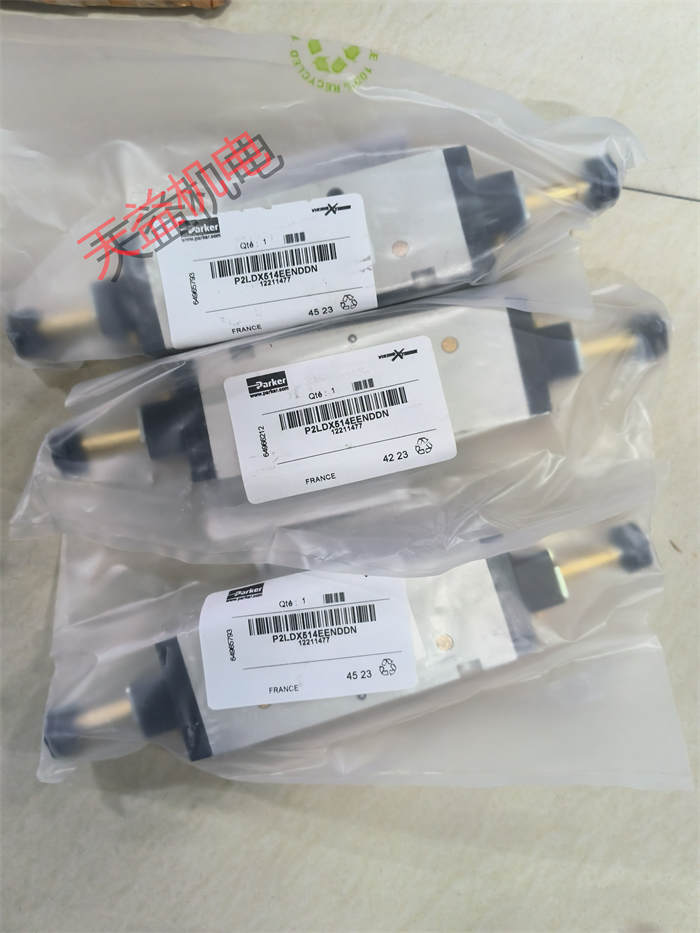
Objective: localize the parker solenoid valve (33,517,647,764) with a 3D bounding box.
[{"bbox_3d":[-0.001,0.075,0.314,0.266,0.042,0.052,-18,88,-2],"label":"parker solenoid valve"}]

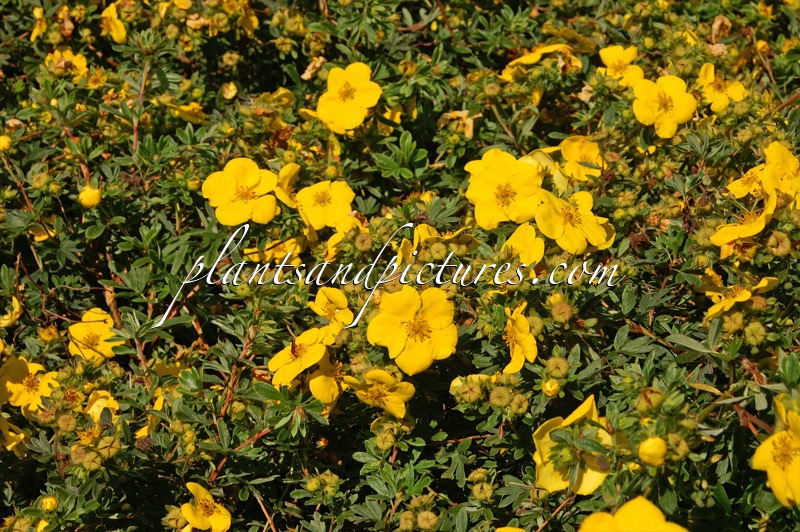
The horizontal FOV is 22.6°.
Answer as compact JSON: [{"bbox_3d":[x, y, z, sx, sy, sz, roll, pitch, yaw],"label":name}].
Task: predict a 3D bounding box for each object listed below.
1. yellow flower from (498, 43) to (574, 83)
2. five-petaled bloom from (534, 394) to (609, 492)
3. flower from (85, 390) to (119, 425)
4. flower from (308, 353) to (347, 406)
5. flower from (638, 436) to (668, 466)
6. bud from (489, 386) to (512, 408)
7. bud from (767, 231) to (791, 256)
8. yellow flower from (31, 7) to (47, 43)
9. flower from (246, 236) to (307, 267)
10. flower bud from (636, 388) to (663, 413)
[{"bbox_3d":[0.073,-0.109,1.070,0.039,0.012,0.039,-18,8,45],"label":"yellow flower"},{"bbox_3d":[0.060,0.062,0.698,0.029,0.016,0.035,-2,70,-4],"label":"five-petaled bloom"},{"bbox_3d":[-0.122,0.058,0.822,0.015,0.014,0.015,-4,70,-8],"label":"flower"},{"bbox_3d":[-0.028,0.043,0.775,0.010,0.023,0.023,-30,7,37],"label":"flower"},{"bbox_3d":[0.088,0.065,0.700,0.010,0.011,0.010,7,30,0],"label":"flower"},{"bbox_3d":[0.037,0.049,0.745,0.009,0.009,0.009,0,63,0],"label":"bud"},{"bbox_3d":[0.171,-0.010,0.902,0.011,0.011,0.011,0,28,0],"label":"bud"},{"bbox_3d":[-0.219,-0.146,1.212,0.014,0.021,0.011,-26,5,-39],"label":"yellow flower"},{"bbox_3d":[-0.052,-0.006,0.825,0.025,0.009,0.020,0,32,0],"label":"flower"},{"bbox_3d":[0.096,0.051,0.765,0.011,0.010,0.011,-7,30,0],"label":"flower bud"}]

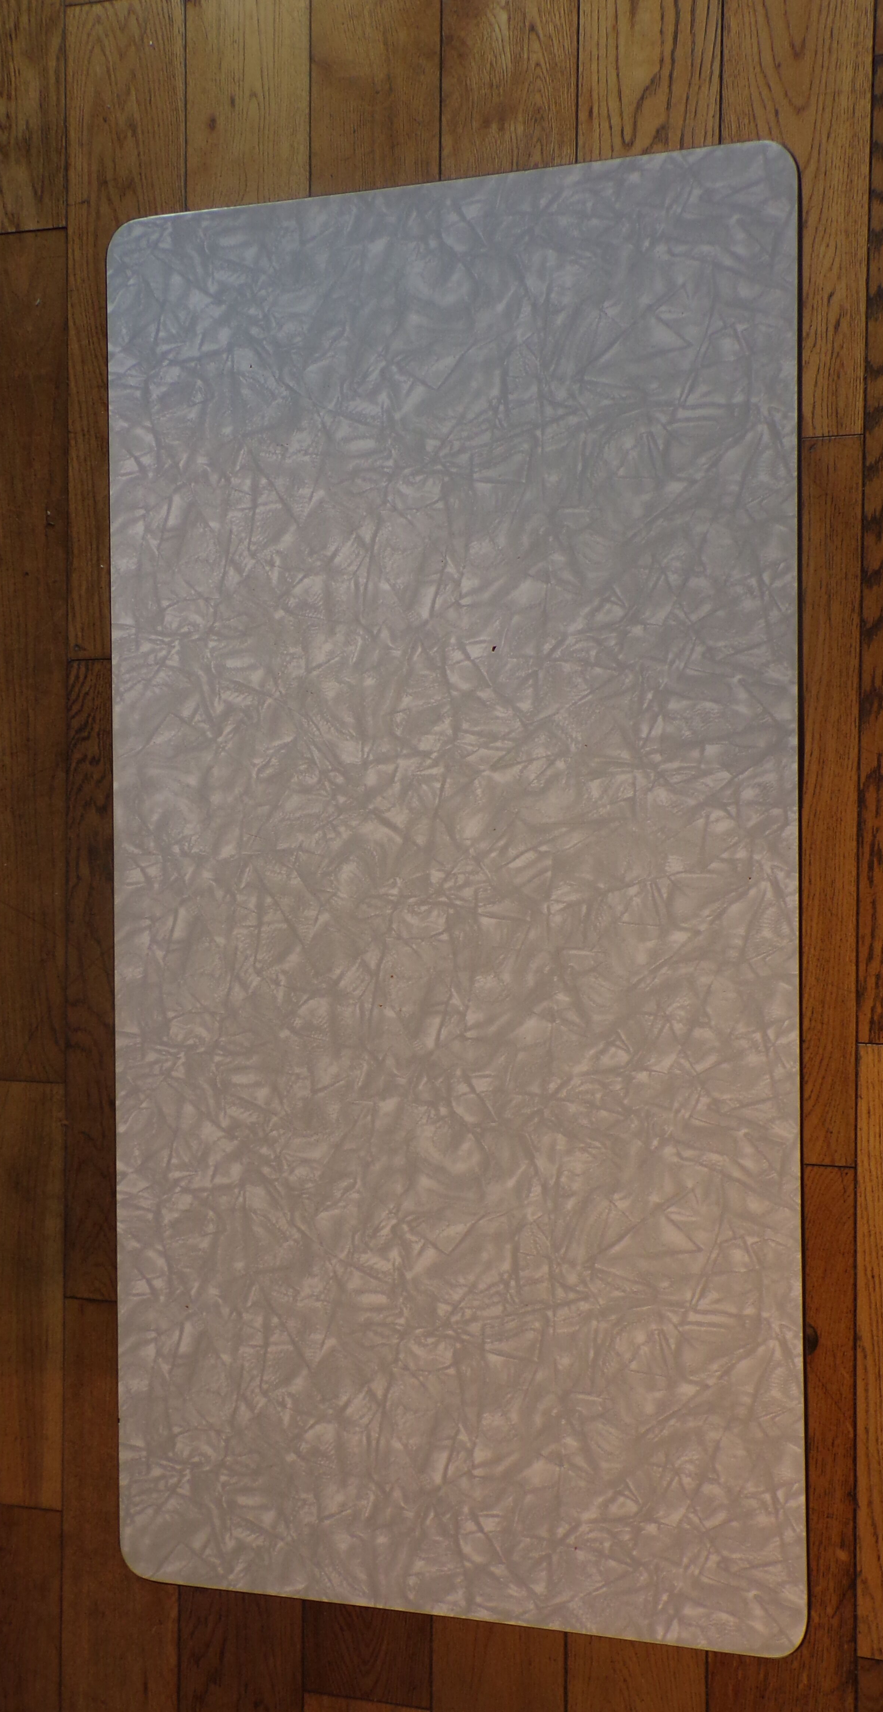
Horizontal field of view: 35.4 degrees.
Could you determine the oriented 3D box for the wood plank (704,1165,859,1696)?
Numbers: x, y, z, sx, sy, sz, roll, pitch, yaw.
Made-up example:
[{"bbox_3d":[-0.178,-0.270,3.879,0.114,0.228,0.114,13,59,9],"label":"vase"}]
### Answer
[{"bbox_3d":[0.288,0.509,1.175,0.121,0.020,0.500,1,91,13],"label":"wood plank"}]

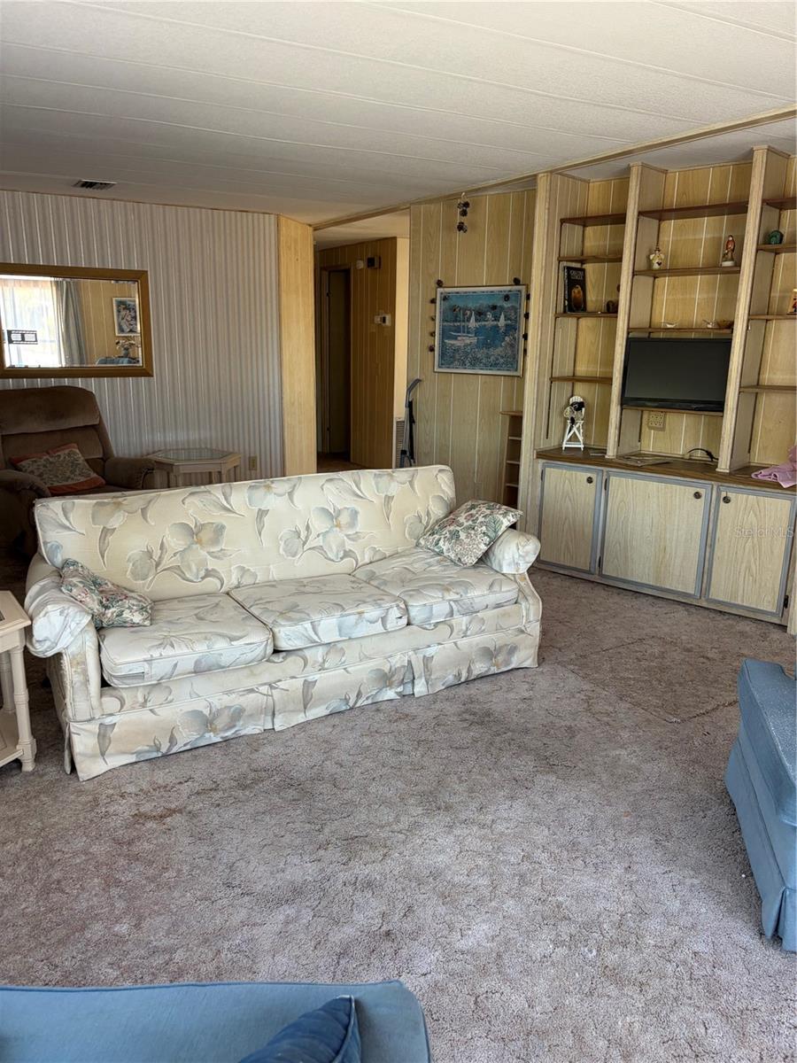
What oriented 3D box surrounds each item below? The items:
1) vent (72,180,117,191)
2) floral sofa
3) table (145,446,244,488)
[{"bbox_3d":[-1.966,-2.235,5.144,0.205,0.020,0.300,-7,16,-28],"label":"vent"},{"bbox_3d":[-0.436,0.225,3.303,2.080,0.810,0.870,-7,16,-30],"label":"floral sofa"},{"bbox_3d":[-1.526,-0.309,5.970,0.690,0.520,0.650,-3,15,-16],"label":"table"}]

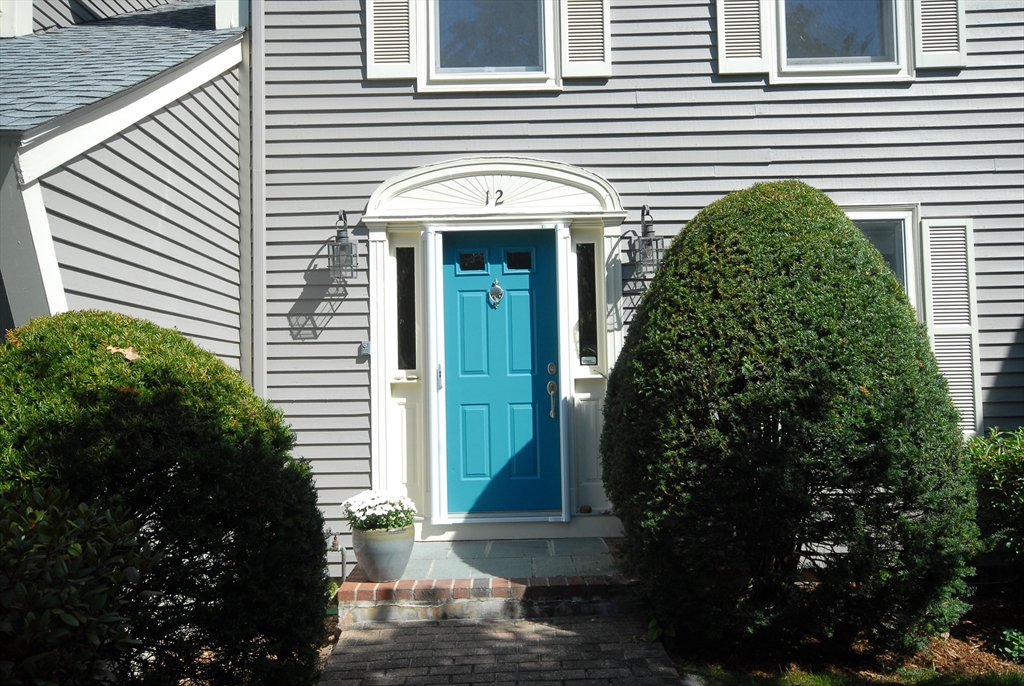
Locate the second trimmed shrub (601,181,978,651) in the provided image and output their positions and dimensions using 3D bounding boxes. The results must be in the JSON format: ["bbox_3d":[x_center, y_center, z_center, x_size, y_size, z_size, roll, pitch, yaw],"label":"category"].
[{"bbox_3d":[1.581,0.278,4.615,2.087,2.436,1.961,-1,-3,1],"label":"second trimmed shrub"}]

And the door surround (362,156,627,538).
[{"bbox_3d":[-0.103,0.030,5.645,1.871,2.685,0.190,-1,-3,1],"label":"door surround"}]

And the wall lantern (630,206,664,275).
[{"bbox_3d":[0.959,-0.720,5.553,0.171,0.488,0.220,-1,-3,1],"label":"wall lantern"}]

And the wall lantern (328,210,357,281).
[{"bbox_3d":[-1.175,-0.687,5.572,0.171,0.489,0.220,-1,-3,1],"label":"wall lantern"}]

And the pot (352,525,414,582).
[{"bbox_3d":[-0.729,1.199,4.539,0.353,0.268,0.353,-1,-3,0],"label":"pot"}]

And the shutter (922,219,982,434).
[{"bbox_3d":[3.085,-0.113,5.597,0.355,1.515,0.035,-1,-3,1],"label":"shutter"}]

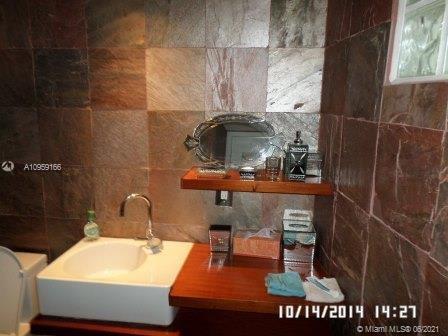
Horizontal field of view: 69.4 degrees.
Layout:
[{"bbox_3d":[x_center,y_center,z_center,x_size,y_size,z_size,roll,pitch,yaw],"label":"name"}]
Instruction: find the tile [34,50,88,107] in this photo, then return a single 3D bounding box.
[{"bbox_3d":[-0.847,-0.461,1.688,0.302,0.302,0.015,2,11,5],"label":"tile"}]

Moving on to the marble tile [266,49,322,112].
[{"bbox_3d":[0.349,-0.421,1.581,0.268,0.305,0.020,2,12,5],"label":"marble tile"}]

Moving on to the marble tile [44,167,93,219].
[{"bbox_3d":[-0.860,0.135,1.802,0.303,0.303,0.012,2,10,6],"label":"marble tile"}]

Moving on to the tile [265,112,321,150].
[{"bbox_3d":[0.345,-0.123,1.644,0.268,0.305,0.020,2,12,5],"label":"tile"}]

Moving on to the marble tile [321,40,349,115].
[{"bbox_3d":[0.490,-0.385,1.416,0.015,0.302,0.297,1,11,-1],"label":"marble tile"}]

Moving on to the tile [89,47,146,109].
[{"bbox_3d":[-0.545,-0.455,1.665,0.303,0.303,0.012,2,10,6],"label":"tile"}]

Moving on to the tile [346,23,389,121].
[{"bbox_3d":[0.504,-0.326,1.140,0.020,0.305,0.305,0,12,-2],"label":"tile"}]

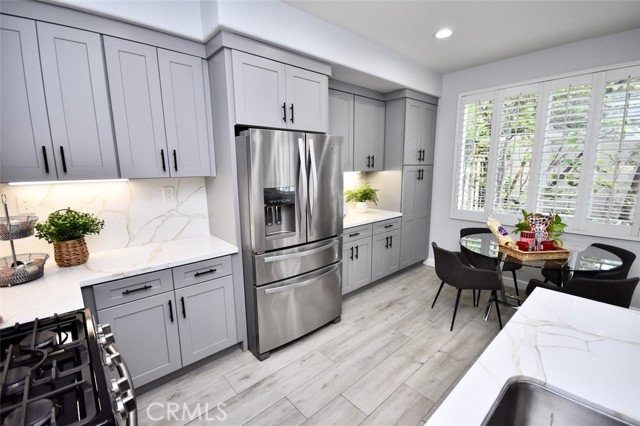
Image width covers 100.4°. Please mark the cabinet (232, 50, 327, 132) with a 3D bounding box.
[{"bbox_3d":[-0.479,-1.022,2.515,0.935,0.538,0.630,-8,12,-39],"label":"cabinet"}]

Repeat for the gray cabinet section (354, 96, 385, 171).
[{"bbox_3d":[0.546,-1.006,3.535,0.598,0.899,0.312,-9,12,-39],"label":"gray cabinet section"}]

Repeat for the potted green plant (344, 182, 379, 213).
[{"bbox_3d":[0.589,-0.202,3.667,0.380,0.396,0.370,-9,13,-39],"label":"potted green plant"}]

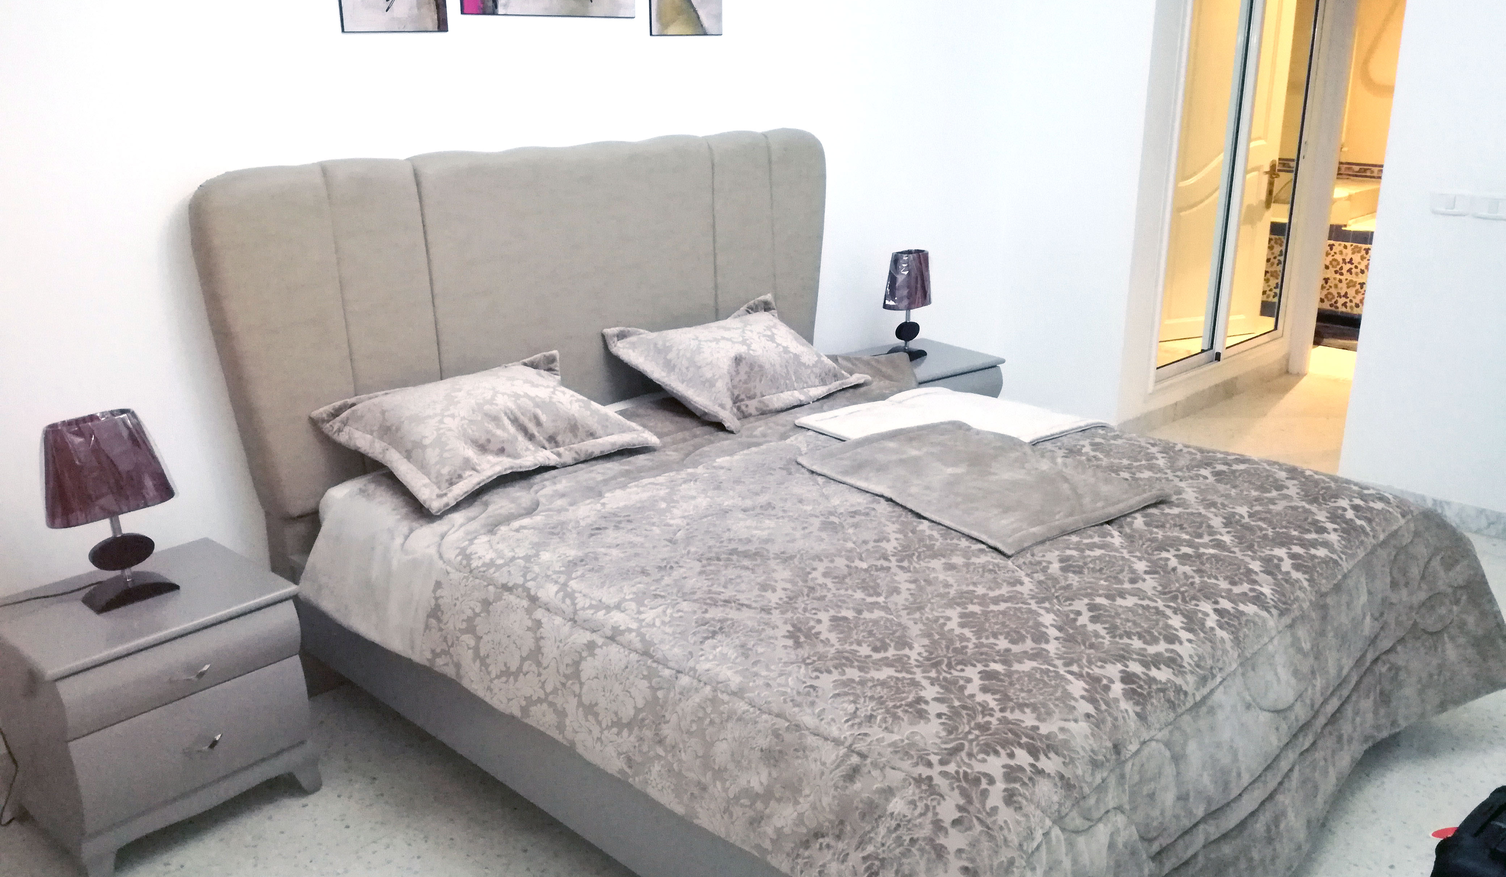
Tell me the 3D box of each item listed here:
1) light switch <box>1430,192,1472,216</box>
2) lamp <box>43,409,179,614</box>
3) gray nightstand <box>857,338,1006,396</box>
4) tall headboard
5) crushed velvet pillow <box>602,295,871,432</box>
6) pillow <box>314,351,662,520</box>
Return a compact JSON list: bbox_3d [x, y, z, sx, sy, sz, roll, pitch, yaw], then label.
[{"bbox_3d":[2.332,-0.784,3.928,0.122,0.078,0.014,16,24,41],"label":"light switch"},{"bbox_3d":[-1.338,0.150,2.465,0.140,0.400,0.250,16,24,41],"label":"lamp"},{"bbox_3d":[0.641,-0.063,4.547,0.500,0.496,0.440,-15,22,-37],"label":"gray nightstand"},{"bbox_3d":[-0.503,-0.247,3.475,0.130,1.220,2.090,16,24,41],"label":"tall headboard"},{"bbox_3d":[-0.010,-0.257,3.486,0.470,0.165,0.700,40,36,23],"label":"crushed velvet pillow"},{"bbox_3d":[-0.637,-0.045,2.920,0.460,0.165,0.700,38,36,28],"label":"pillow"}]

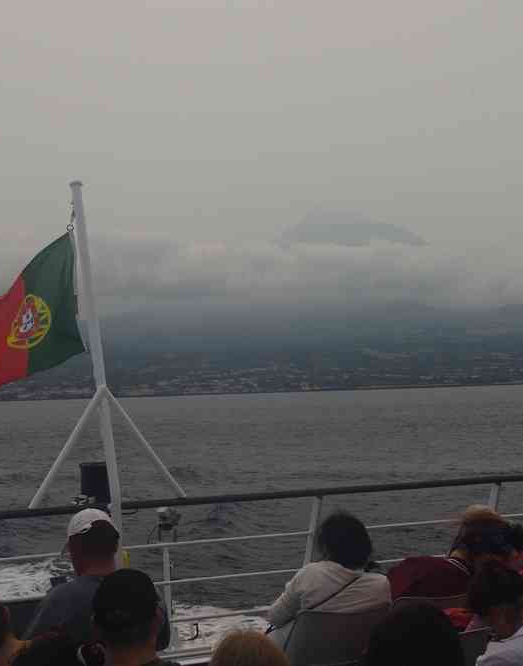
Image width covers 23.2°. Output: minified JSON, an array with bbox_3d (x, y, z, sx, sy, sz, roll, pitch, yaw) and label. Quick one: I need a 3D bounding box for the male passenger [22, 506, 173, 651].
[{"bbox_3d":[-0.700,1.330,5.200,0.570,1.290,0.800,-1,-3,-14],"label":"male passenger"}]

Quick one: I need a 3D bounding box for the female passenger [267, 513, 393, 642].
[{"bbox_3d":[0.270,1.360,5.650,0.520,1.220,0.780,-1,-3,-14],"label":"female passenger"}]

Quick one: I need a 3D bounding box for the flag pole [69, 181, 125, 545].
[{"bbox_3d":[-1.005,0.412,8.118,0.075,3.036,0.075,-1,-20,-23],"label":"flag pole"}]

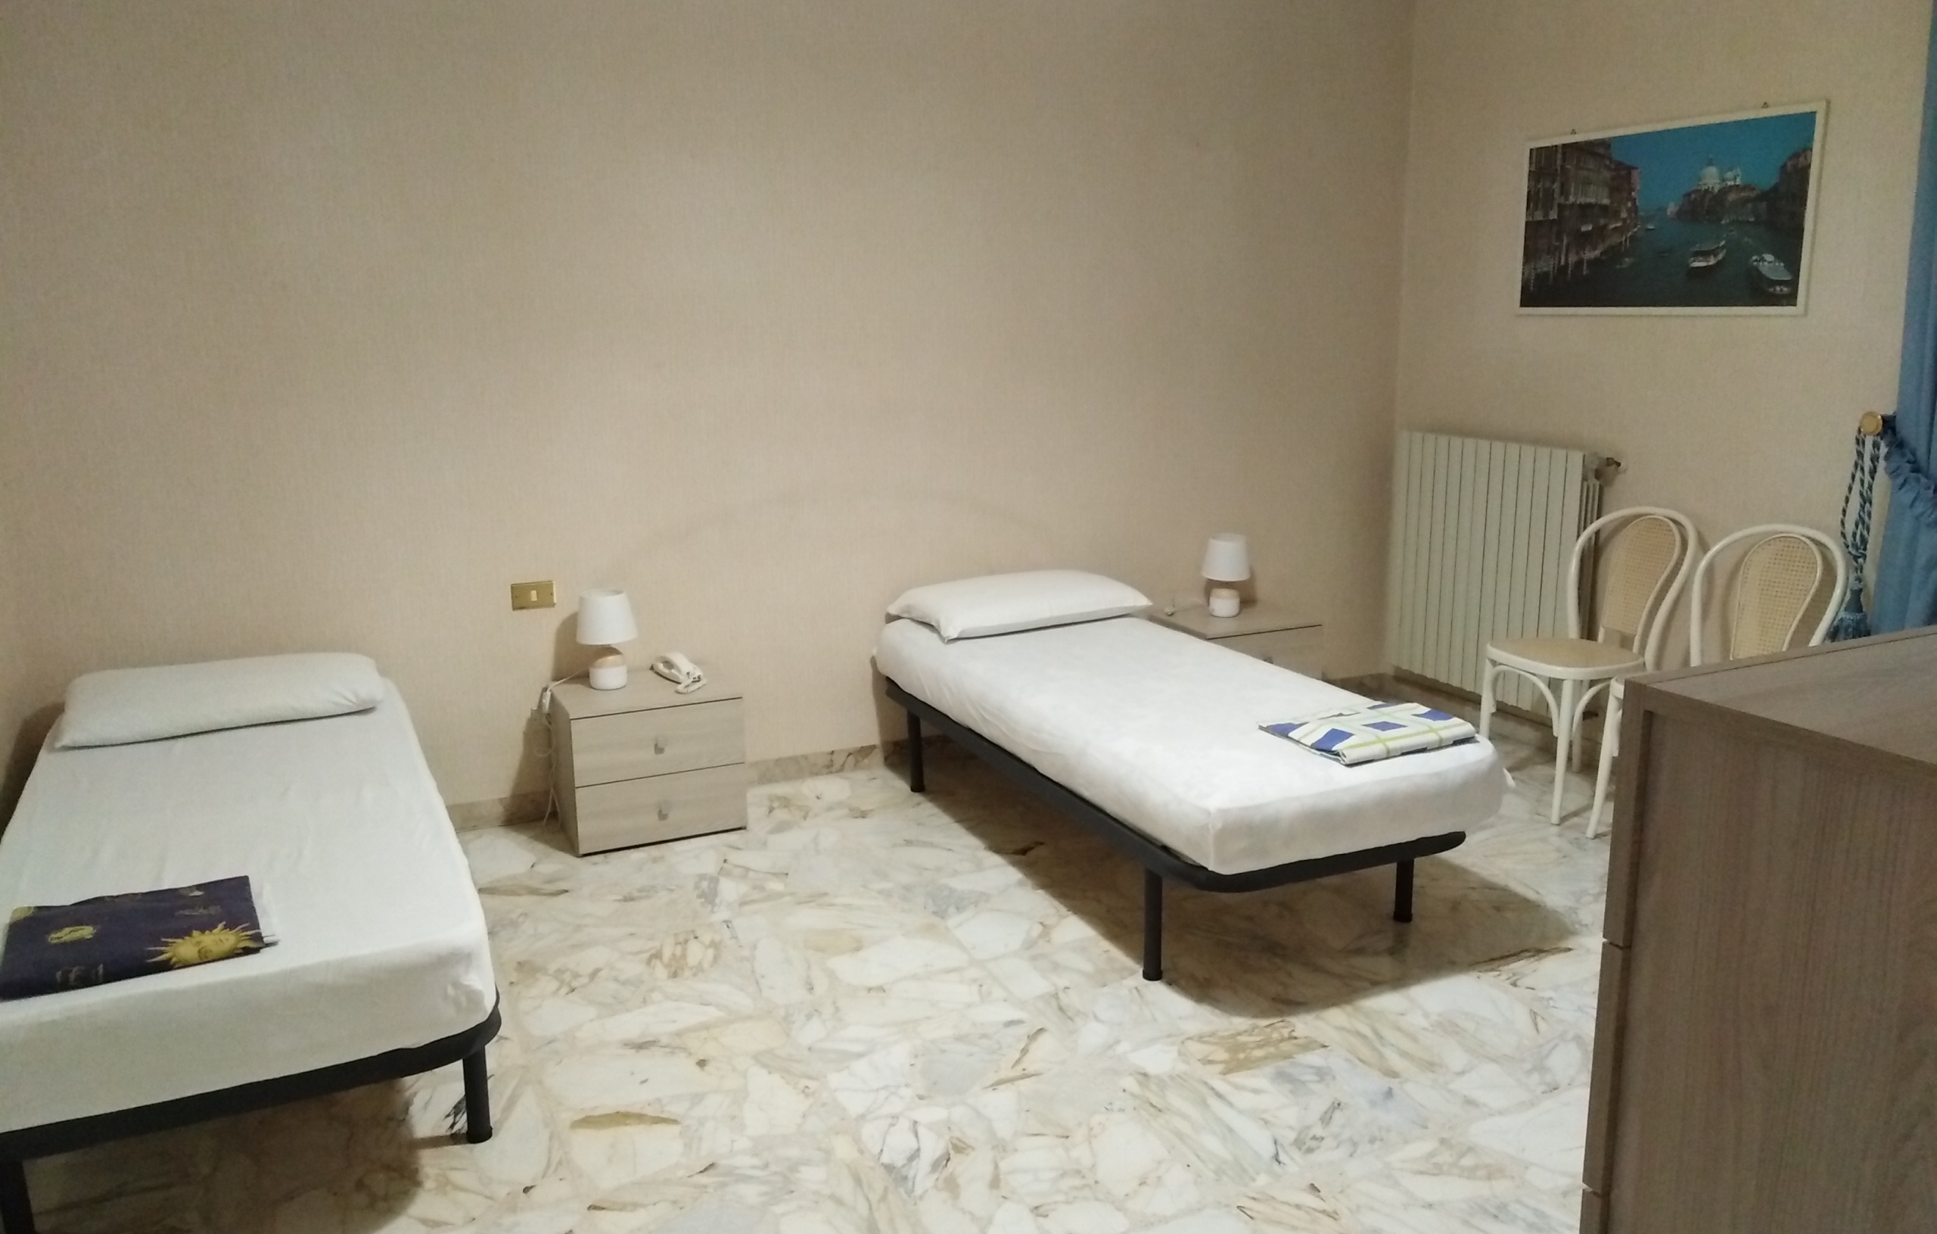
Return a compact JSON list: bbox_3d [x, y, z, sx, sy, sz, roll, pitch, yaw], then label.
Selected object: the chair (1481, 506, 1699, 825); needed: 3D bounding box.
[{"bbox_3d":[1.832,0.118,4.381,0.500,0.890,0.450,-6,14,-21],"label":"chair"}]

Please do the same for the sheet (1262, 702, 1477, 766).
[{"bbox_3d":[0.986,0.275,3.536,0.420,0.042,0.310,-7,14,-24],"label":"sheet"}]

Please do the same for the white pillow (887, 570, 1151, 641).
[{"bbox_3d":[0.186,-0.043,4.793,0.800,0.125,0.380,-7,14,-23],"label":"white pillow"}]

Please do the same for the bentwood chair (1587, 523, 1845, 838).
[{"bbox_3d":[2.009,0.205,3.954,0.500,0.890,0.450,-6,14,-21],"label":"bentwood chair"}]

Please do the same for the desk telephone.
[{"bbox_3d":[-0.897,0.160,4.447,0.130,0.080,0.210,-11,16,-37],"label":"desk telephone"}]

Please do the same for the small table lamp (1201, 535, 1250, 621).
[{"bbox_3d":[0.911,-0.142,5.143,0.175,0.275,0.175,-1,13,0],"label":"small table lamp"}]

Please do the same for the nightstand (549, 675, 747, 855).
[{"bbox_3d":[-0.963,0.425,4.403,0.480,0.413,0.385,-6,14,-21],"label":"nightstand"}]

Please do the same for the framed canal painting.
[{"bbox_3d":[1.995,-1.157,4.250,0.025,0.546,1.056,-6,14,-21],"label":"framed canal painting"}]

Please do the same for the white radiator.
[{"bbox_3d":[1.763,-0.168,4.941,0.100,0.865,0.890,-6,14,-21],"label":"white radiator"}]

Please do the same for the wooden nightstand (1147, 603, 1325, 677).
[{"bbox_3d":[0.931,0.217,5.117,0.470,0.413,0.390,-6,14,-21],"label":"wooden nightstand"}]

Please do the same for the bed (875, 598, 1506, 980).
[{"bbox_3d":[0.493,0.418,4.111,0.840,0.490,1.930,-7,14,-22],"label":"bed"}]

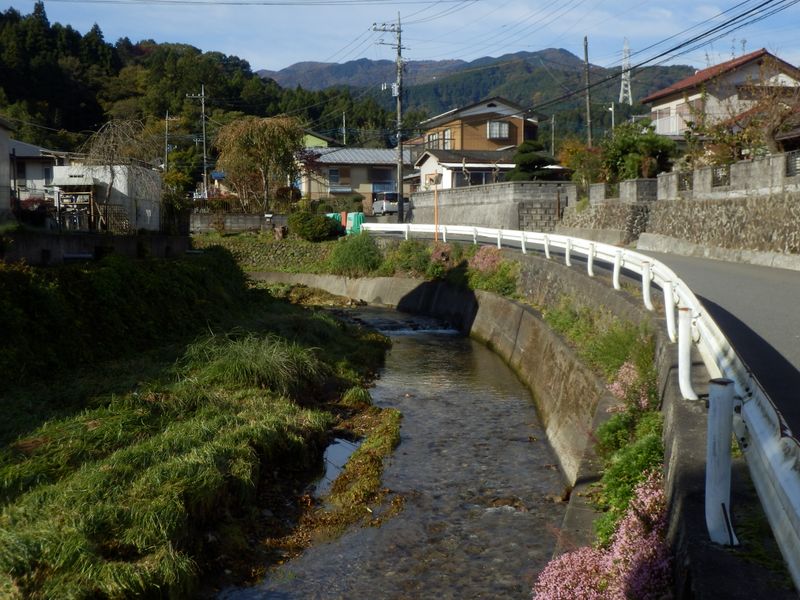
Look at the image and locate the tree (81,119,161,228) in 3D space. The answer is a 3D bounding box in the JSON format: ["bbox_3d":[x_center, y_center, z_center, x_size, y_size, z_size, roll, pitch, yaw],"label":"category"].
[{"bbox_3d":[-12.569,-5.666,53.000,3.600,4.950,3.500,0,4,0],"label":"tree"}]

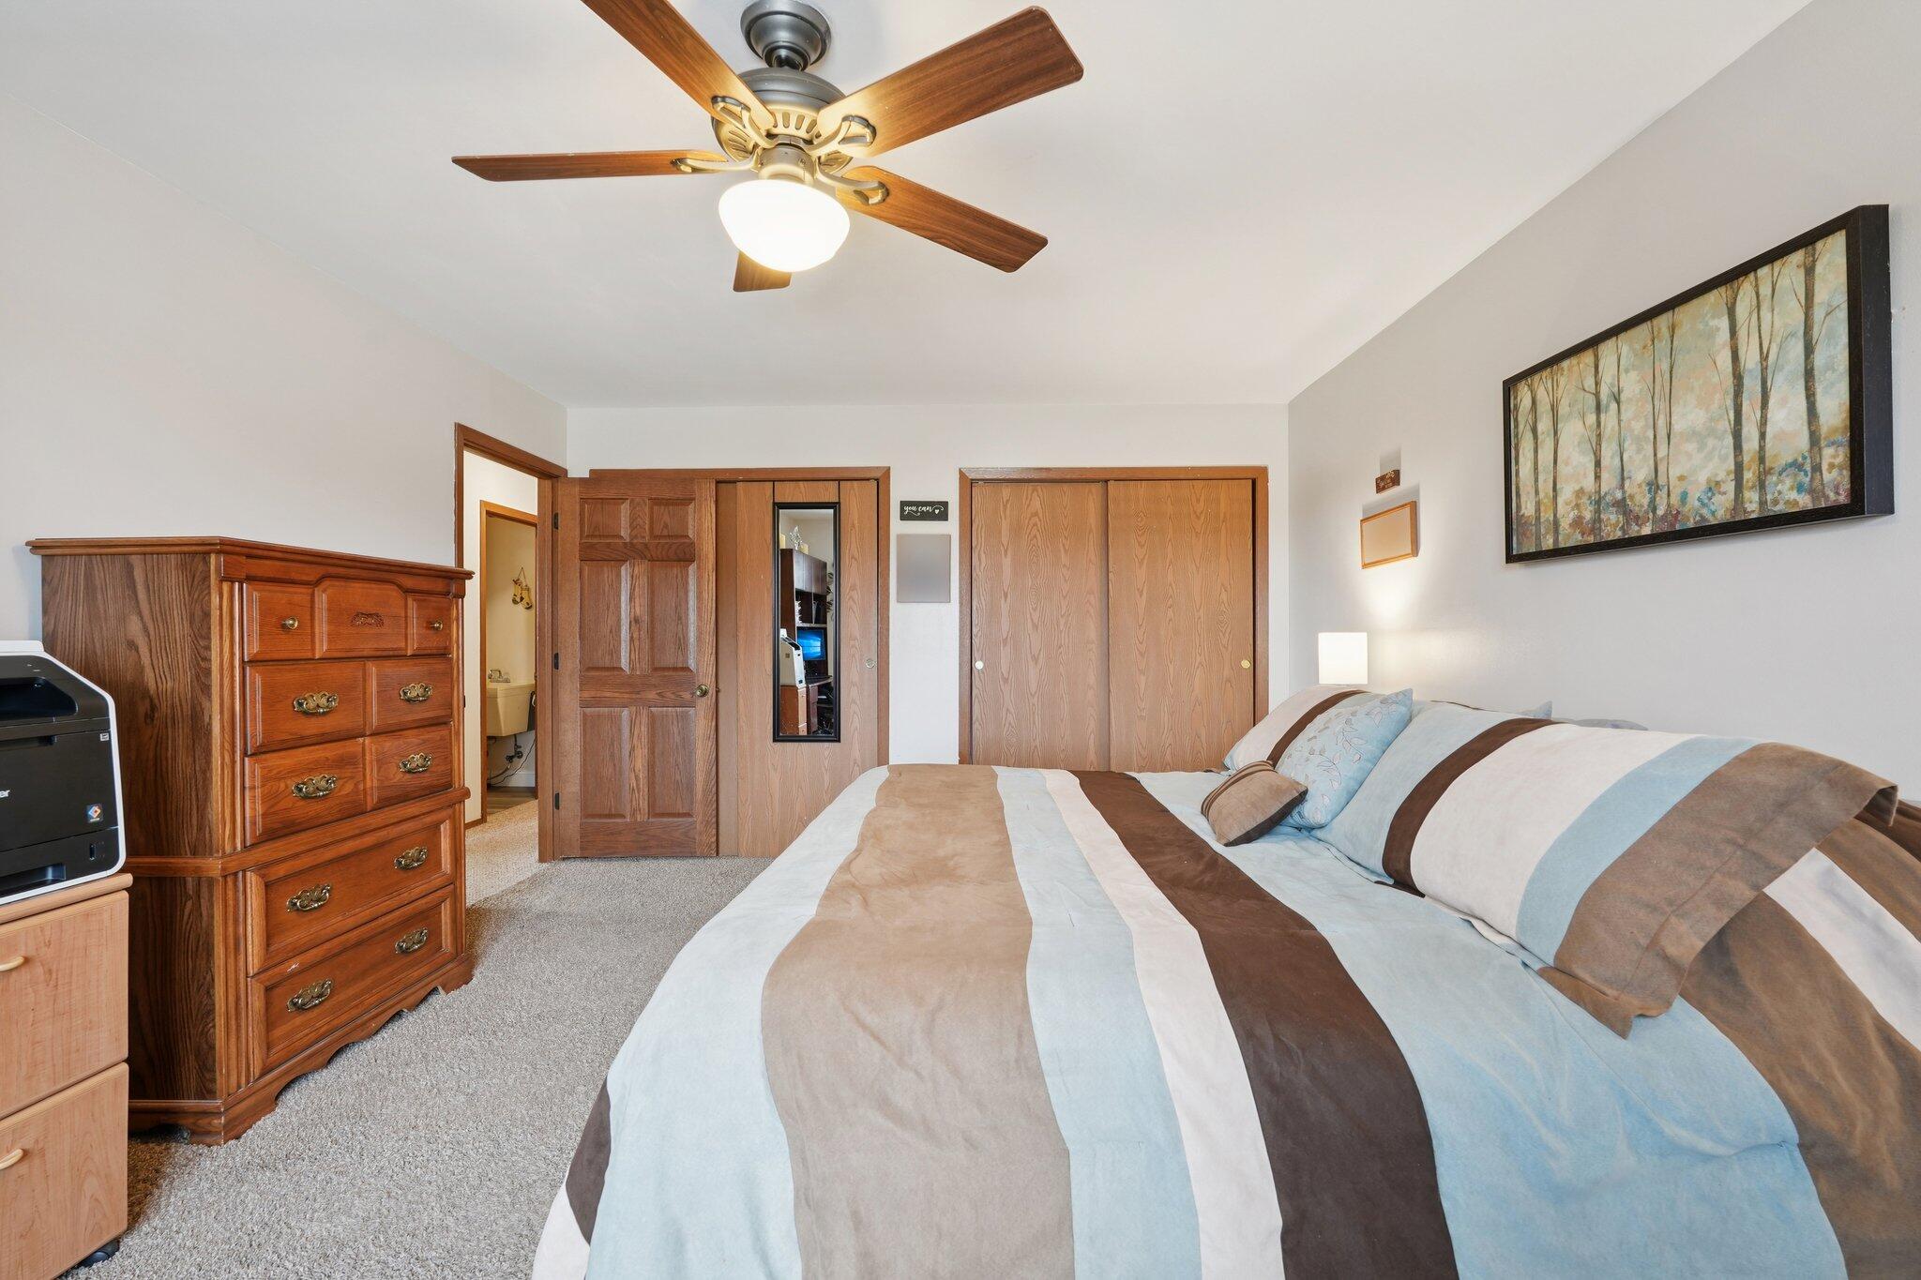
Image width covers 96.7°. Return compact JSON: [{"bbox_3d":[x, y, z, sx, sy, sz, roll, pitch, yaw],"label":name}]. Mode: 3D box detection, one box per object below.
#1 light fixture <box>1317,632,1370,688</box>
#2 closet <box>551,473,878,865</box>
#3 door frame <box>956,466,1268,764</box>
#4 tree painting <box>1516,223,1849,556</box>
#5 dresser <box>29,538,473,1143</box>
[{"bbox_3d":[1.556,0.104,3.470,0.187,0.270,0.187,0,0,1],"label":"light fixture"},{"bbox_3d":[-1.283,0.137,4.643,1.774,2.102,0.260,0,0,1],"label":"closet"},{"bbox_3d":[0.820,0.126,4.626,1.652,2.104,0.110,0,0,1],"label":"door frame"},{"bbox_3d":[1.674,-0.510,2.092,0.025,0.512,1.006,0,0,1],"label":"tree painting"},{"bbox_3d":[-1.947,0.476,2.496,0.471,1.418,0.985,0,0,1],"label":"dresser"}]

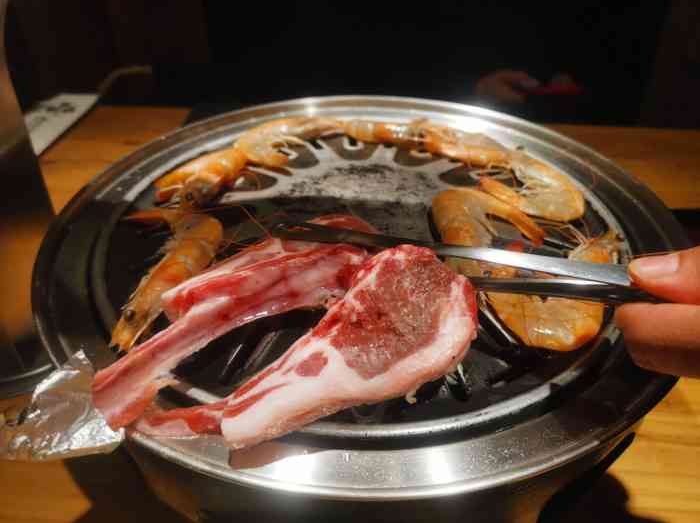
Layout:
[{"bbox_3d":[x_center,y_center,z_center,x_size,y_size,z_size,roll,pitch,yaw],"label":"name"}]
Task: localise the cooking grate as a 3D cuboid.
[{"bbox_3d":[0.007,-0.020,0.322,0.293,0.022,0.293,-1,38,0],"label":"cooking grate"}]

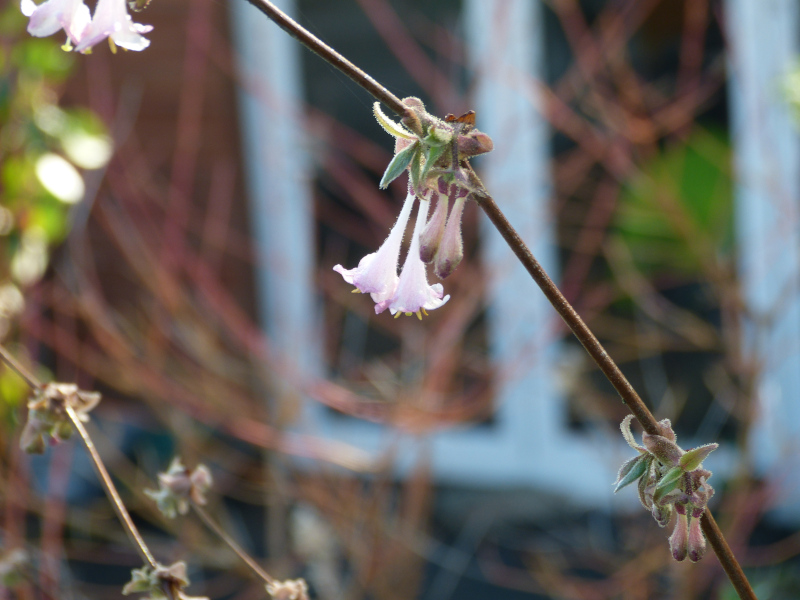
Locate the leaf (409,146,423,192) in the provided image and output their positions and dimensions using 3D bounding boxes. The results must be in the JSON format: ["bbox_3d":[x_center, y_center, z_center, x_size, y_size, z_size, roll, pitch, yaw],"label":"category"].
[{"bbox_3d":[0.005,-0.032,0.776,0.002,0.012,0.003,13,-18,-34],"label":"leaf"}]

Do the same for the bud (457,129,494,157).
[{"bbox_3d":[0.019,-0.038,0.780,0.010,0.006,0.006,-7,0,9],"label":"bud"}]

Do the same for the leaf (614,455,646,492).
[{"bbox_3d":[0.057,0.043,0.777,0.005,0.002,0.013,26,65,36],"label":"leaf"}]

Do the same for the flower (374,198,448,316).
[{"bbox_3d":[0.003,-0.010,0.779,0.017,0.030,0.016,12,-6,1],"label":"flower"}]

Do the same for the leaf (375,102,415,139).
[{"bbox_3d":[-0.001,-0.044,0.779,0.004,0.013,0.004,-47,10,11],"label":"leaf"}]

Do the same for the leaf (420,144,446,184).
[{"bbox_3d":[0.008,-0.033,0.777,0.004,0.012,0.002,27,-21,15],"label":"leaf"}]

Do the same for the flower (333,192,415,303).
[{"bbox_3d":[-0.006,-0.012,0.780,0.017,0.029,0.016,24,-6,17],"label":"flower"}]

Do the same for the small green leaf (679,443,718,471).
[{"bbox_3d":[0.073,0.038,0.777,0.012,0.005,0.002,-29,-26,20],"label":"small green leaf"}]

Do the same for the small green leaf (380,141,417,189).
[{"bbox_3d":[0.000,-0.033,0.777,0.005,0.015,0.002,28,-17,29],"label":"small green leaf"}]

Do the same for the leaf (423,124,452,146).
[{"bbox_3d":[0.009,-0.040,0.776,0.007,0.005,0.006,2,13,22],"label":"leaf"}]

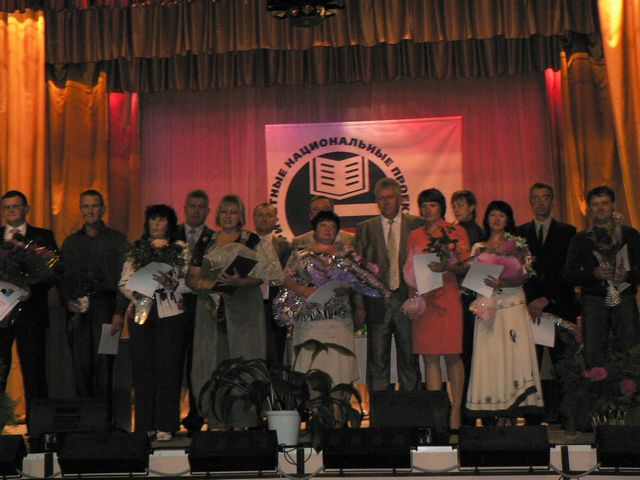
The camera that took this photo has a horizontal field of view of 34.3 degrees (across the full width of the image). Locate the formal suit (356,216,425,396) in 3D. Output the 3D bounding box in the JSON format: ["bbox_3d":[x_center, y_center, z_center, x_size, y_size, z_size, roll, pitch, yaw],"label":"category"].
[{"bbox_3d":[0.491,0.576,7.316,0.530,1.550,0.320,-2,-5,6],"label":"formal suit"}]

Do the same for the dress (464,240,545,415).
[{"bbox_3d":[1.312,0.628,7.360,0.550,1.254,0.450,-2,-5,7],"label":"dress"}]

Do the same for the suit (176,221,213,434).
[{"bbox_3d":[-0.883,0.623,7.577,0.520,1.511,0.320,-1,-6,2],"label":"suit"}]

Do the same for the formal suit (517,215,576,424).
[{"bbox_3d":[1.677,0.601,7.664,0.520,1.528,0.330,-2,-5,9],"label":"formal suit"}]

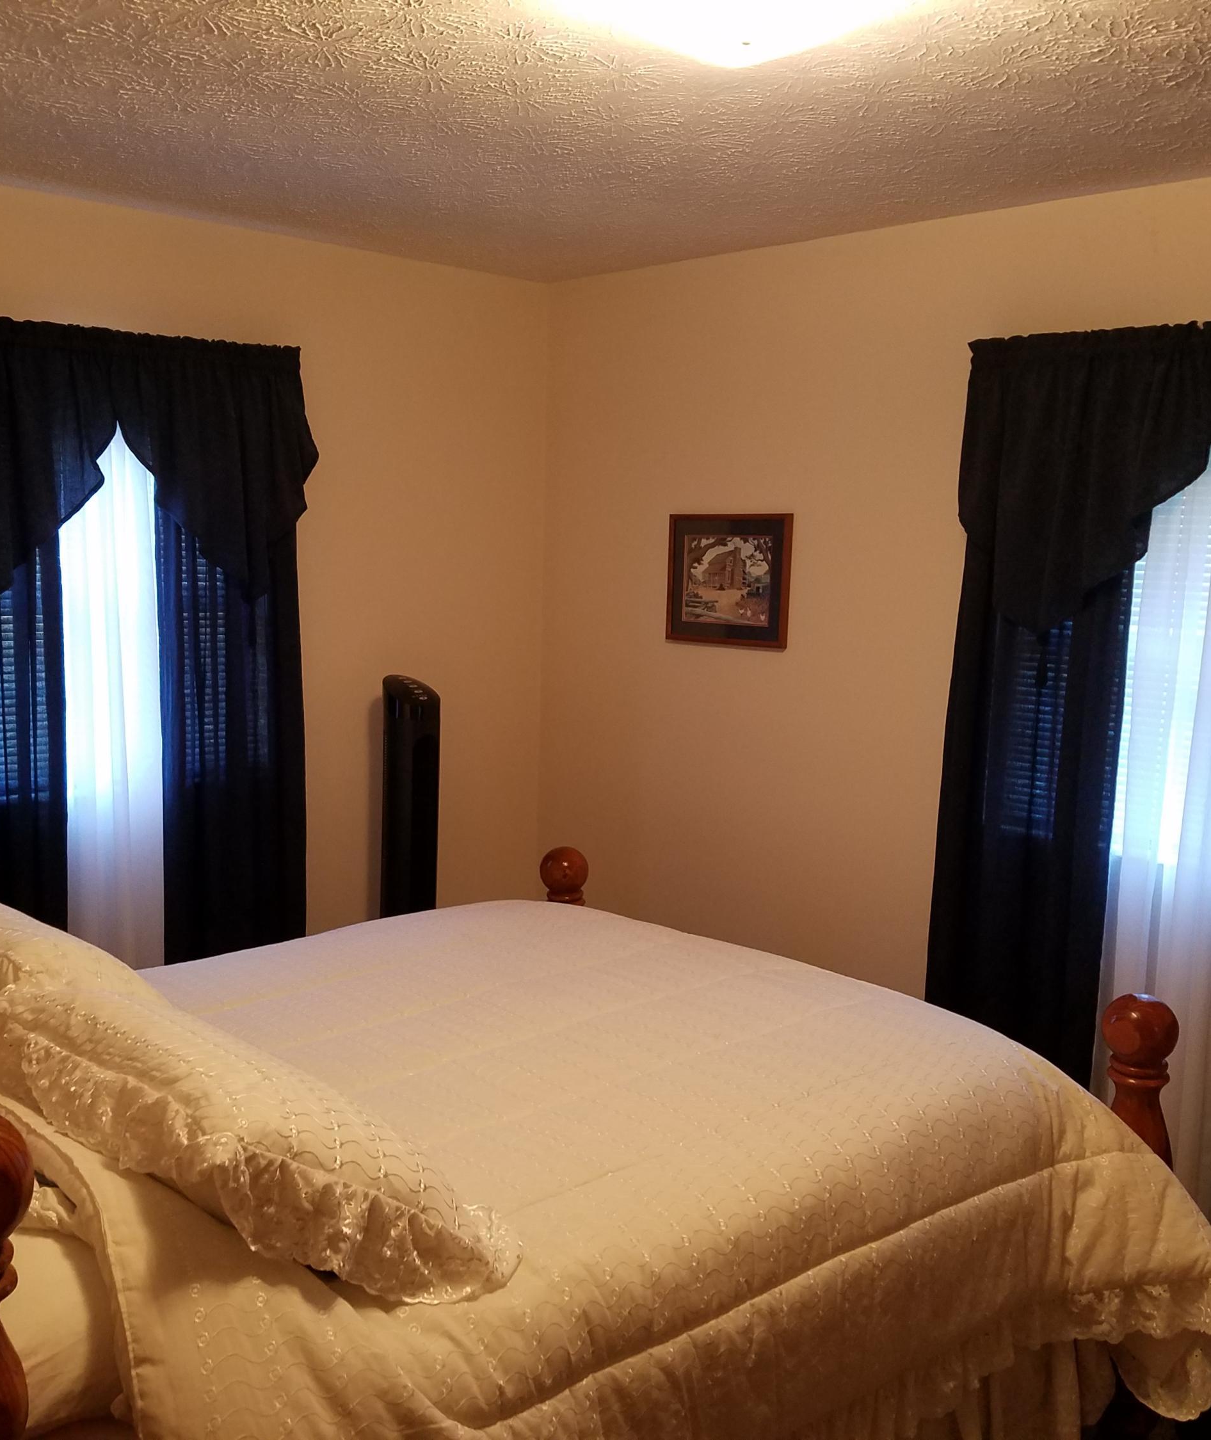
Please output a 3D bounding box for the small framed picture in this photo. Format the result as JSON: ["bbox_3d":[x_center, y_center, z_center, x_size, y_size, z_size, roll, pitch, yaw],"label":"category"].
[{"bbox_3d":[0.351,-0.416,4.277,0.026,0.384,0.495,-5,10,-42],"label":"small framed picture"}]

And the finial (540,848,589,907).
[{"bbox_3d":[-0.107,0.413,3.765,0.127,0.158,0.127,2,8,0],"label":"finial"}]

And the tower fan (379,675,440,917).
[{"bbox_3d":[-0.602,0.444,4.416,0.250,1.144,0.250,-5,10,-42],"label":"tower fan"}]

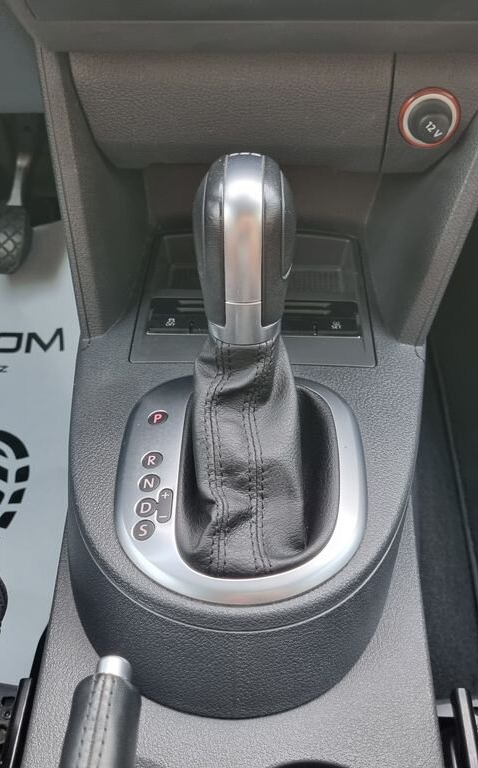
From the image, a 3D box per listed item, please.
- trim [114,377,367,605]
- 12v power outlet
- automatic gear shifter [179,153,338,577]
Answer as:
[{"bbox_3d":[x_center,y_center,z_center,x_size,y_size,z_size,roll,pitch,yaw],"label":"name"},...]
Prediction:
[{"bbox_3d":[0.002,0.057,0.446,0.141,0.018,0.159,1,47,3],"label":"trim"},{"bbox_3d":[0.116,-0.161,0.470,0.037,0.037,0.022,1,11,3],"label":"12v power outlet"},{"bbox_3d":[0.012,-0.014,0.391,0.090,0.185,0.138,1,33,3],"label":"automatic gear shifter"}]

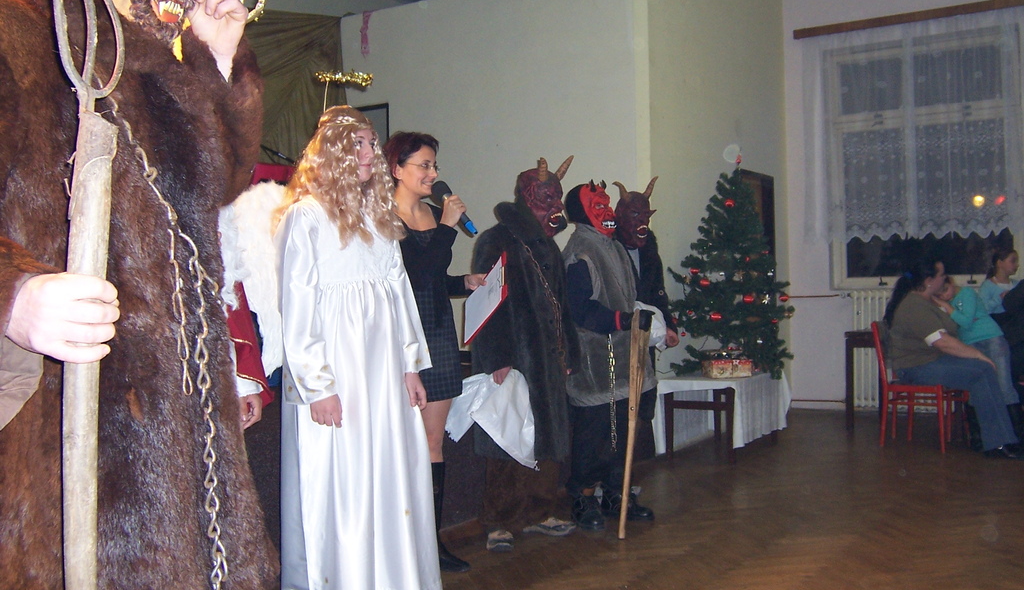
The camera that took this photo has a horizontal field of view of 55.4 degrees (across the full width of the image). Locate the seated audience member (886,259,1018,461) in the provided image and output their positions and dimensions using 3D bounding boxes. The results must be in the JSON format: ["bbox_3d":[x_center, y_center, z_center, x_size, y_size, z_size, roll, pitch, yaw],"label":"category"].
[{"bbox_3d":[2.915,0.395,6.502,0.860,1.250,0.520,-1,1,41],"label":"seated audience member"}]

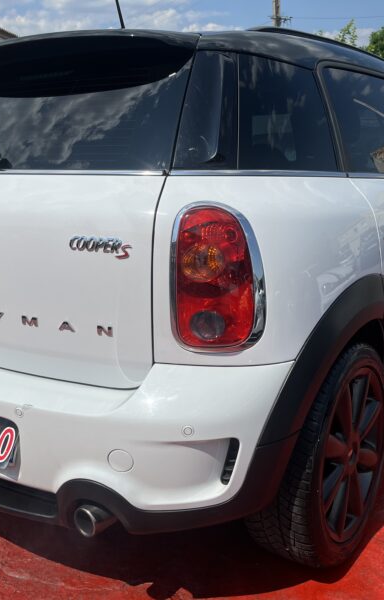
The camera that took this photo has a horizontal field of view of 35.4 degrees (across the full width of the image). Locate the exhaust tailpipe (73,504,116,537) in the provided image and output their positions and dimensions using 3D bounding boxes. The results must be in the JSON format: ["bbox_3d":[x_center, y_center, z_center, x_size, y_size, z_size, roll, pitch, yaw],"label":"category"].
[{"bbox_3d":[-0.215,0.498,1.427,0.080,0.080,0.125,8,15,35],"label":"exhaust tailpipe"}]

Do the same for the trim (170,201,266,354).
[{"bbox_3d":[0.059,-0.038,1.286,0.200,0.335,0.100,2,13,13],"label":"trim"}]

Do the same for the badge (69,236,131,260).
[{"bbox_3d":[-0.207,-0.115,1.337,0.163,0.045,0.012,5,14,24],"label":"badge"}]

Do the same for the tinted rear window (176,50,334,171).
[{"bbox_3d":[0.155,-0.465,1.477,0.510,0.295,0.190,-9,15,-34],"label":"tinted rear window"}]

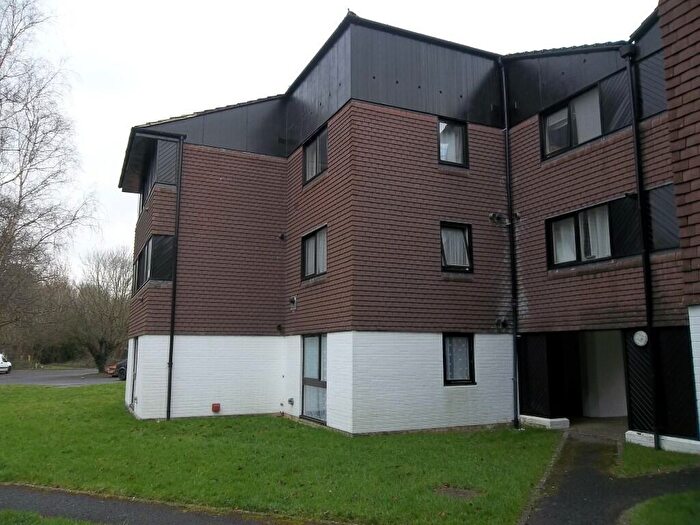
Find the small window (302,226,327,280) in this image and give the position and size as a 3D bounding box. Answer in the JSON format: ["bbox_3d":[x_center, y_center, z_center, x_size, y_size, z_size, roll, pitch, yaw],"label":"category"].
[{"bbox_3d":[-0.869,-0.201,13.876,0.100,1.169,1.709,4,-9,-25],"label":"small window"}]

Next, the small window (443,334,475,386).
[{"bbox_3d":[2.517,2.237,12.608,0.872,1.173,0.100,4,-9,-25],"label":"small window"}]

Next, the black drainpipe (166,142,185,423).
[{"bbox_3d":[-4.590,0.280,14.425,0.100,7.560,0.100,4,-9,-25],"label":"black drainpipe"}]

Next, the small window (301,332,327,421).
[{"bbox_3d":[-0.867,2.800,13.435,0.100,2.000,1.709,4,-9,-25],"label":"small window"}]

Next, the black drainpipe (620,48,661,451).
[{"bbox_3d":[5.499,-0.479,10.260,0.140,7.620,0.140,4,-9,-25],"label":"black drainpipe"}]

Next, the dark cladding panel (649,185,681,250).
[{"bbox_3d":[5.756,-0.832,10.015,0.060,1.180,0.690,4,-9,-25],"label":"dark cladding panel"}]

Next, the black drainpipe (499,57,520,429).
[{"bbox_3d":[3.997,-0.741,13.628,0.100,9.334,0.100,4,-9,-25],"label":"black drainpipe"}]

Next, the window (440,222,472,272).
[{"bbox_3d":[2.540,-0.347,12.933,0.872,1.178,0.160,4,-9,-25],"label":"window"}]

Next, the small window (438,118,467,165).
[{"bbox_3d":[2.513,-2.908,13.364,0.872,1.164,0.100,4,-9,-25],"label":"small window"}]

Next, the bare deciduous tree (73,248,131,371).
[{"bbox_3d":[-16.377,3.116,37.046,4.800,8.530,4.800,4,-9,-24],"label":"bare deciduous tree"}]

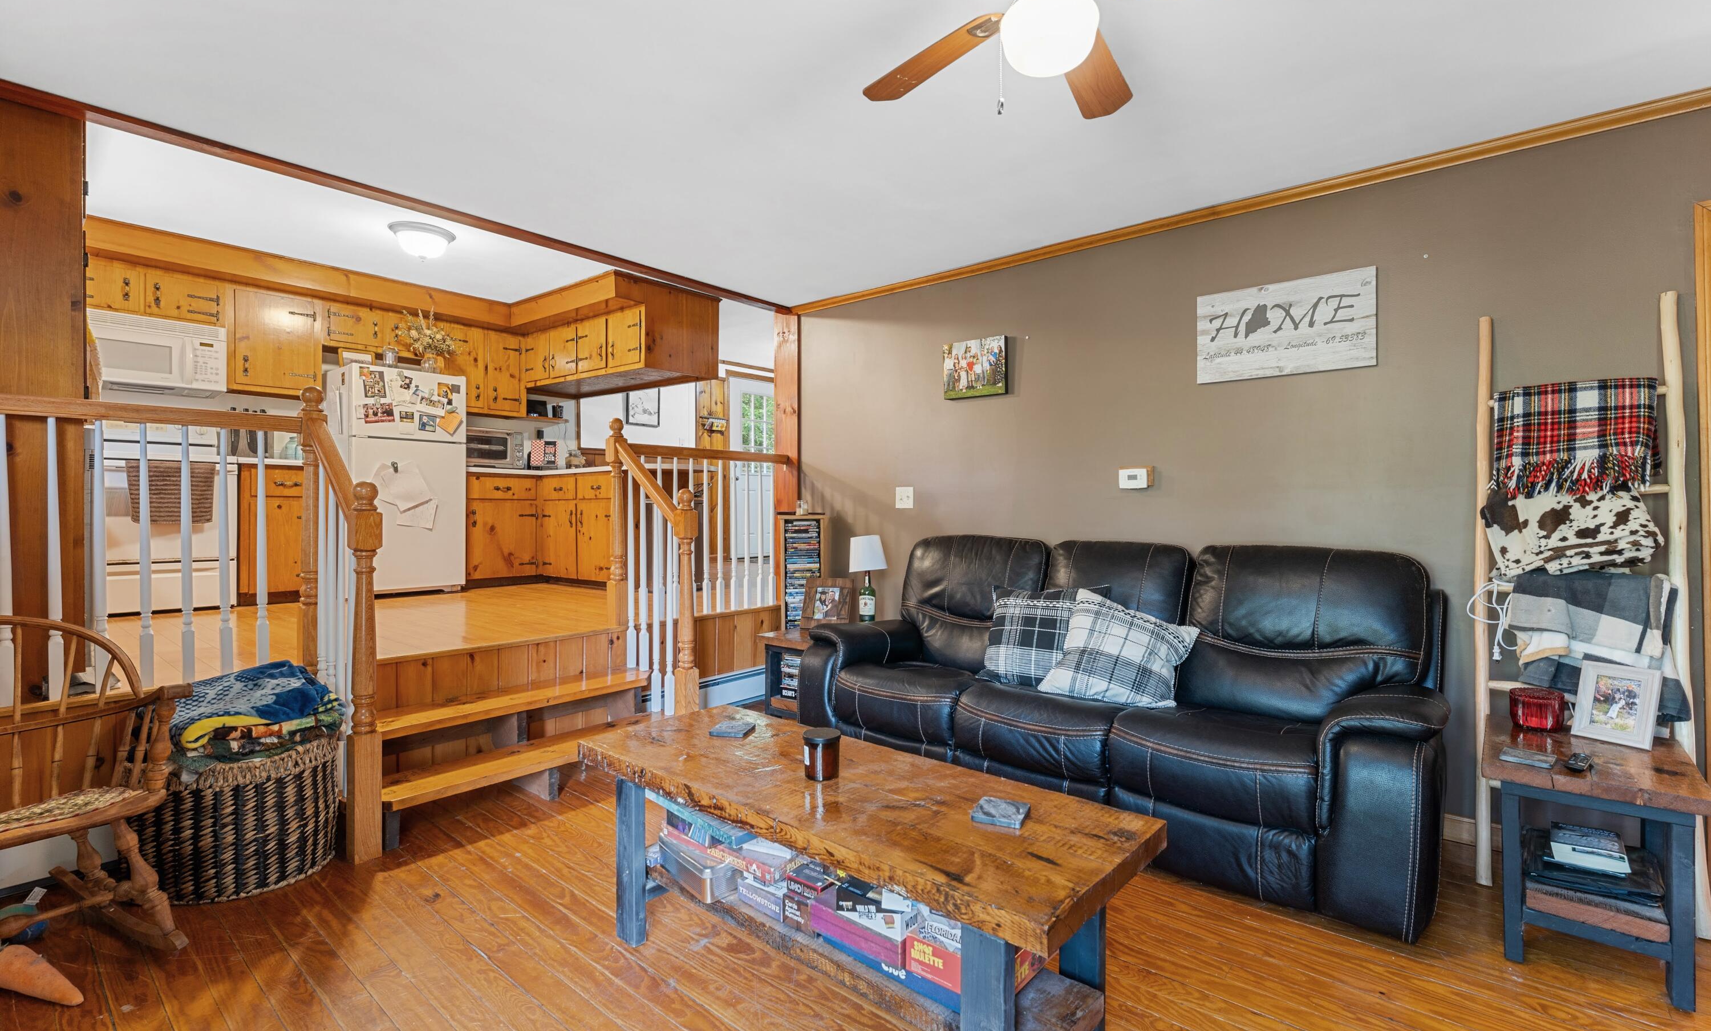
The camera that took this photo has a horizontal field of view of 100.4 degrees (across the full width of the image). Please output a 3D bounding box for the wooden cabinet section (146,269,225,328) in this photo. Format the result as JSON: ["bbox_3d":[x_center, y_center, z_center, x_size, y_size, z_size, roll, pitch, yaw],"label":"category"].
[{"bbox_3d":[-4.264,-1.336,4.510,0.300,0.295,0.371,1,1,39],"label":"wooden cabinet section"}]

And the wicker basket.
[{"bbox_3d":[-1.981,0.930,2.289,0.500,0.395,0.500,0,0,40],"label":"wicker basket"}]

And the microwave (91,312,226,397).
[{"bbox_3d":[-4.351,-0.980,4.332,0.370,0.415,0.755,0,0,40],"label":"microwave"}]

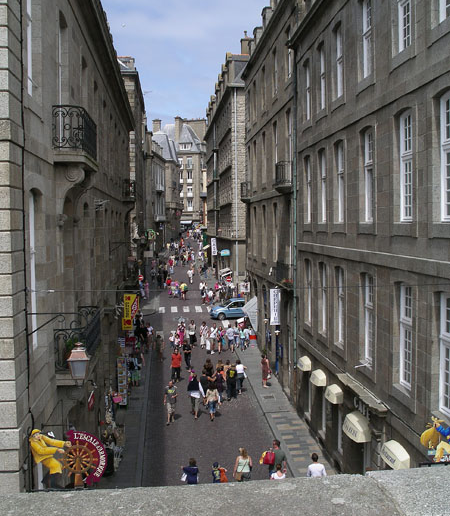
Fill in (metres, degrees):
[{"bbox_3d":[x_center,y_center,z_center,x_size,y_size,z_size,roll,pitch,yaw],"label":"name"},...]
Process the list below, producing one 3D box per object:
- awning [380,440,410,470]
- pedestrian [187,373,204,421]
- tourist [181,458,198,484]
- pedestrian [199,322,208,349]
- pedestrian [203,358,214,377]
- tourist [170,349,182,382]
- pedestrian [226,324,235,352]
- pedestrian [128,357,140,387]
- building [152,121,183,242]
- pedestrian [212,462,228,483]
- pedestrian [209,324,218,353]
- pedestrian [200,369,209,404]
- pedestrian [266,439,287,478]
[{"bbox_3d":[4.104,4.848,15.404,0.400,0.570,1.220,-1,3,-5],"label":"awning"},{"bbox_3d":[-1.207,5.760,26.437,0.580,1.780,0.500,-1,3,-5],"label":"pedestrian"},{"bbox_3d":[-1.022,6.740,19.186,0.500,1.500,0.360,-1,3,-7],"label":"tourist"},{"bbox_3d":[-1.311,4.832,40.126,0.550,1.650,0.420,-1,3,-5],"label":"pedestrian"},{"bbox_3d":[-0.751,5.618,30.481,0.500,1.660,0.420,-1,3,-5],"label":"pedestrian"},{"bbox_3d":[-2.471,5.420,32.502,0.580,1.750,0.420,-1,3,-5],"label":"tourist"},{"bbox_3d":[0.313,4.870,38.815,0.520,1.740,0.420,-1,3,0],"label":"pedestrian"},{"bbox_3d":[-4.447,5.539,31.555,0.500,1.567,0.420,-1,3,-20],"label":"pedestrian"},{"bbox_3d":[-12.129,-12.812,117.329,9.000,24.340,14.000,0,3,5],"label":"building"},{"bbox_3d":[-0.235,6.882,19.908,0.400,1.080,0.320,0,3,0],"label":"pedestrian"},{"bbox_3d":[-0.705,4.818,38.071,0.540,1.780,0.420,-1,3,-9],"label":"pedestrian"},{"bbox_3d":[-0.958,5.913,29.446,0.550,1.720,0.420,0,3,3],"label":"pedestrian"},{"bbox_3d":[1.595,6.446,19.608,0.660,1.760,0.450,-1,3,-5],"label":"pedestrian"}]

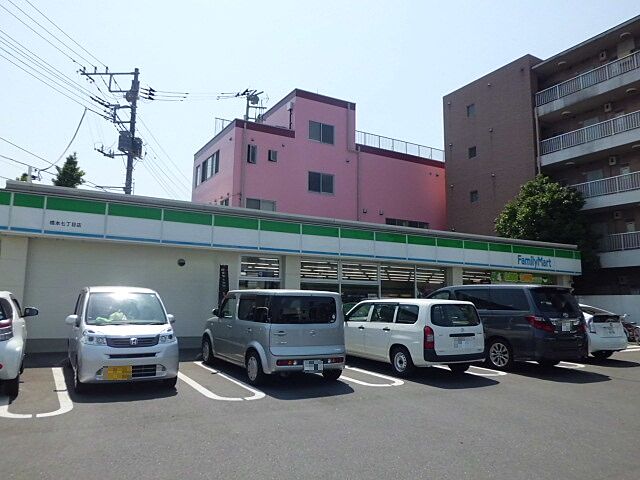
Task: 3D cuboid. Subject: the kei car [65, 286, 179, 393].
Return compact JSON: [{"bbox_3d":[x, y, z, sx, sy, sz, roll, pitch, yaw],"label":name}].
[{"bbox_3d":[-3.559,1.665,8.607,1.500,1.610,3.400,5,-8,-30],"label":"kei car"}]

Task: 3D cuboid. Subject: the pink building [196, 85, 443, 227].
[{"bbox_3d":[-0.016,-1.125,31.528,14.699,13.369,8.050,5,-9,-29],"label":"pink building"}]

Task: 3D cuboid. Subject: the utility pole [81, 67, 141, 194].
[{"bbox_3d":[-10.880,-2.316,24.344,3.300,13.559,1.000,0,-8,2],"label":"utility pole"}]

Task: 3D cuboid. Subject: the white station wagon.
[{"bbox_3d":[1.656,2.087,10.844,1.690,1.510,4.180,5,-8,-31],"label":"white station wagon"}]

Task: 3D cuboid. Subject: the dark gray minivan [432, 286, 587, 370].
[{"bbox_3d":[4.053,2.126,12.379,1.840,1.890,4.850,5,-8,-30],"label":"dark gray minivan"}]

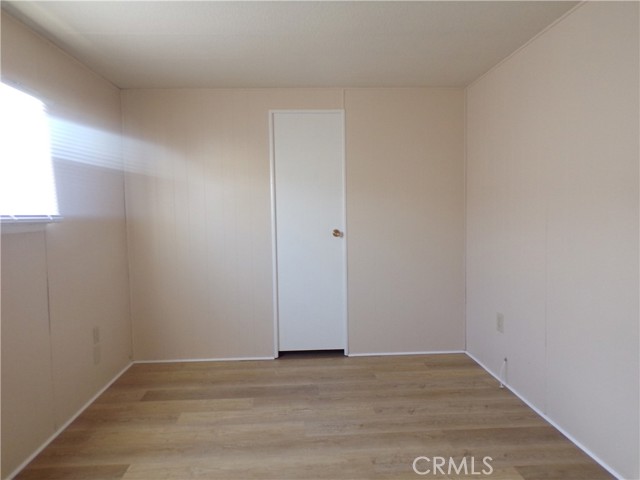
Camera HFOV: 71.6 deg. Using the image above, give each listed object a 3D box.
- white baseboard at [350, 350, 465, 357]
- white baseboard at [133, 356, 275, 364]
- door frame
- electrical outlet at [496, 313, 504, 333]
[{"bbox_3d":[0.731,0.940,3.690,0.982,0.027,0.018,-1,4,-3],"label":"white baseboard"},{"bbox_3d":[-0.944,0.979,3.609,1.140,0.027,0.018,-1,4,-3],"label":"white baseboard"},{"bbox_3d":[-0.082,-0.050,3.606,0.577,1.949,0.050,-1,4,-3],"label":"door frame"},{"bbox_3d":[1.240,0.569,3.049,0.010,0.118,0.080,-1,4,-3],"label":"electrical outlet"}]

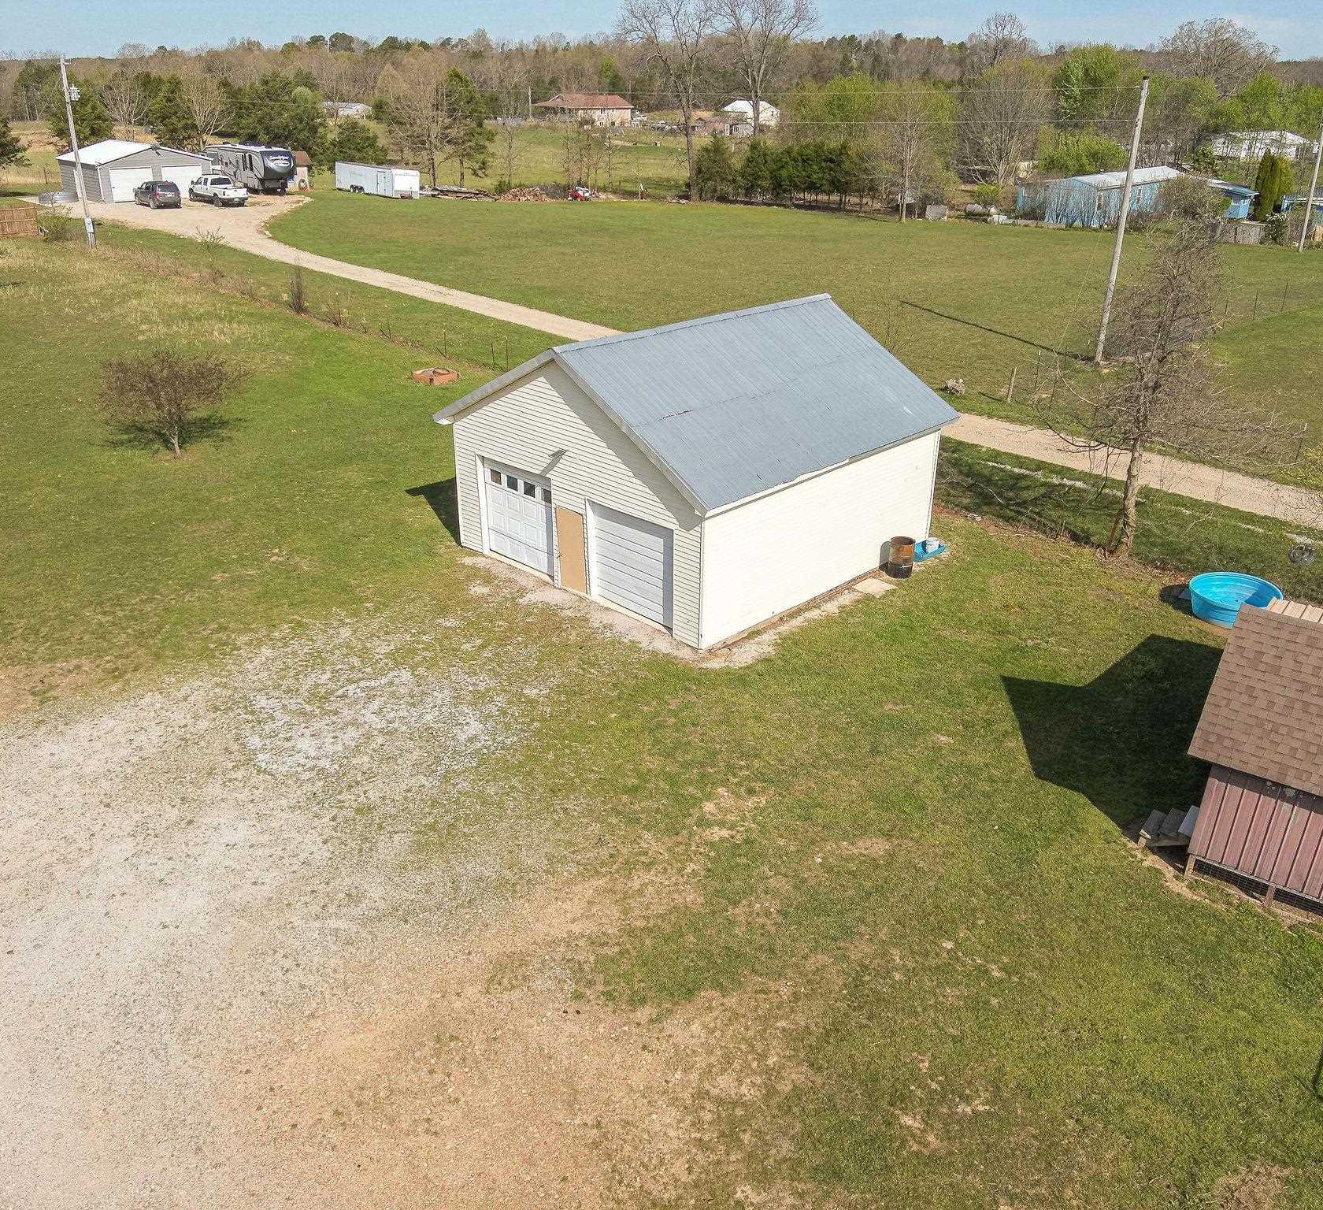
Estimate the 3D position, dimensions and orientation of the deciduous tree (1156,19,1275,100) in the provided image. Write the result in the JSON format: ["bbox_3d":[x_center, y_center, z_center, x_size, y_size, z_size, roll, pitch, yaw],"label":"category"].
[{"bbox_3d":[83.276,-78.142,168.196,18.218,17.867,18.218,1,25,0],"label":"deciduous tree"}]

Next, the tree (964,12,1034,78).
[{"bbox_3d":[51.373,-79.807,170.988,11.239,18.846,11.239,1,25,0],"label":"tree"}]

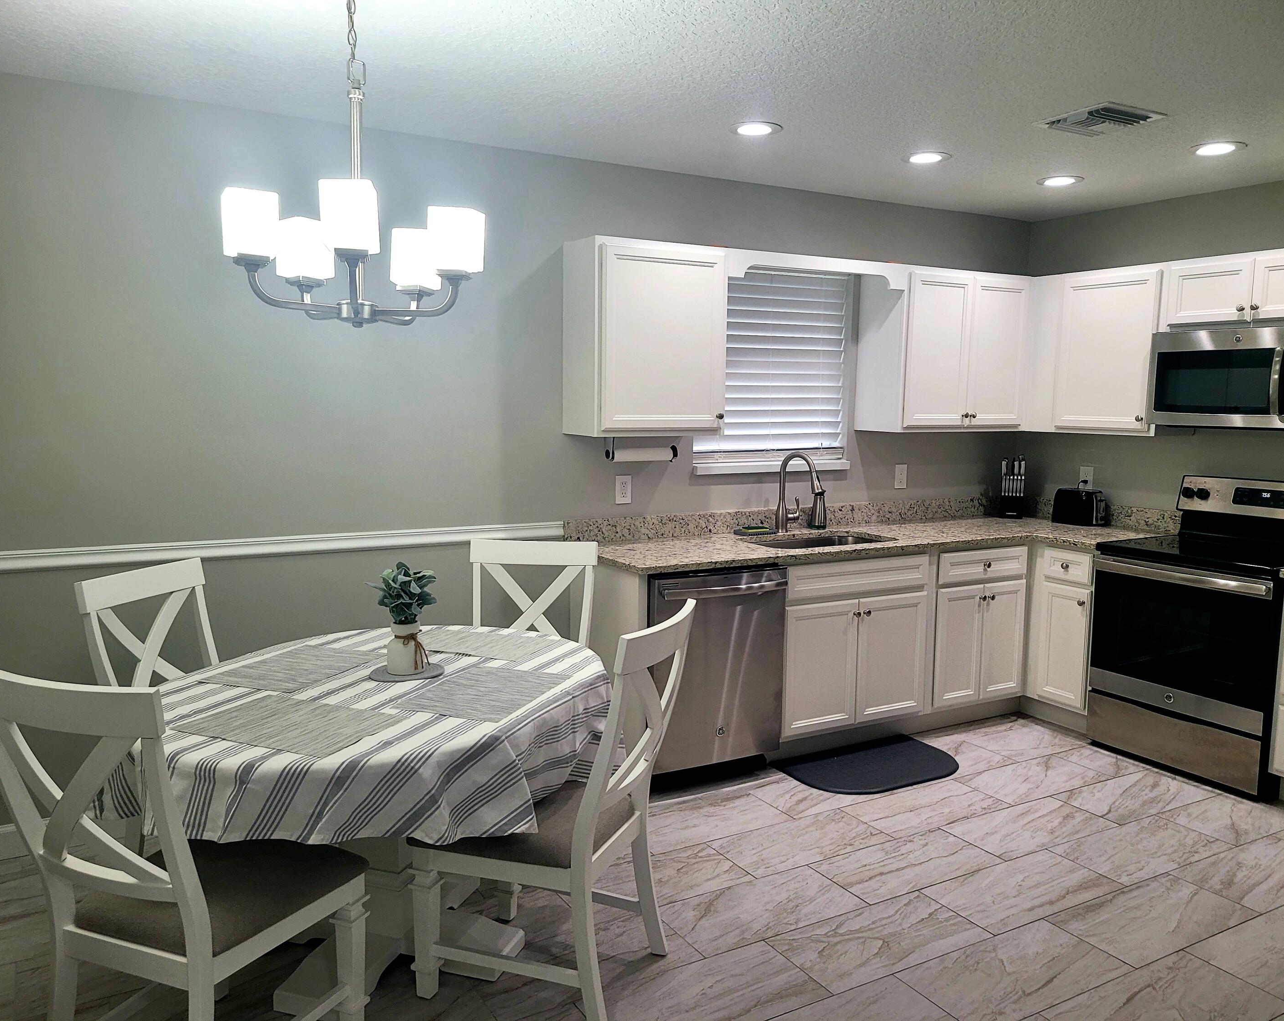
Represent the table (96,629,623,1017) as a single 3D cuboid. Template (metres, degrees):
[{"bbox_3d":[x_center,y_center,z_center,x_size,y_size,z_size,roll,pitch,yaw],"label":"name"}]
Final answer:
[{"bbox_3d":[-0.690,0.838,2.842,1.110,0.760,1.340,3,7,23],"label":"table"}]

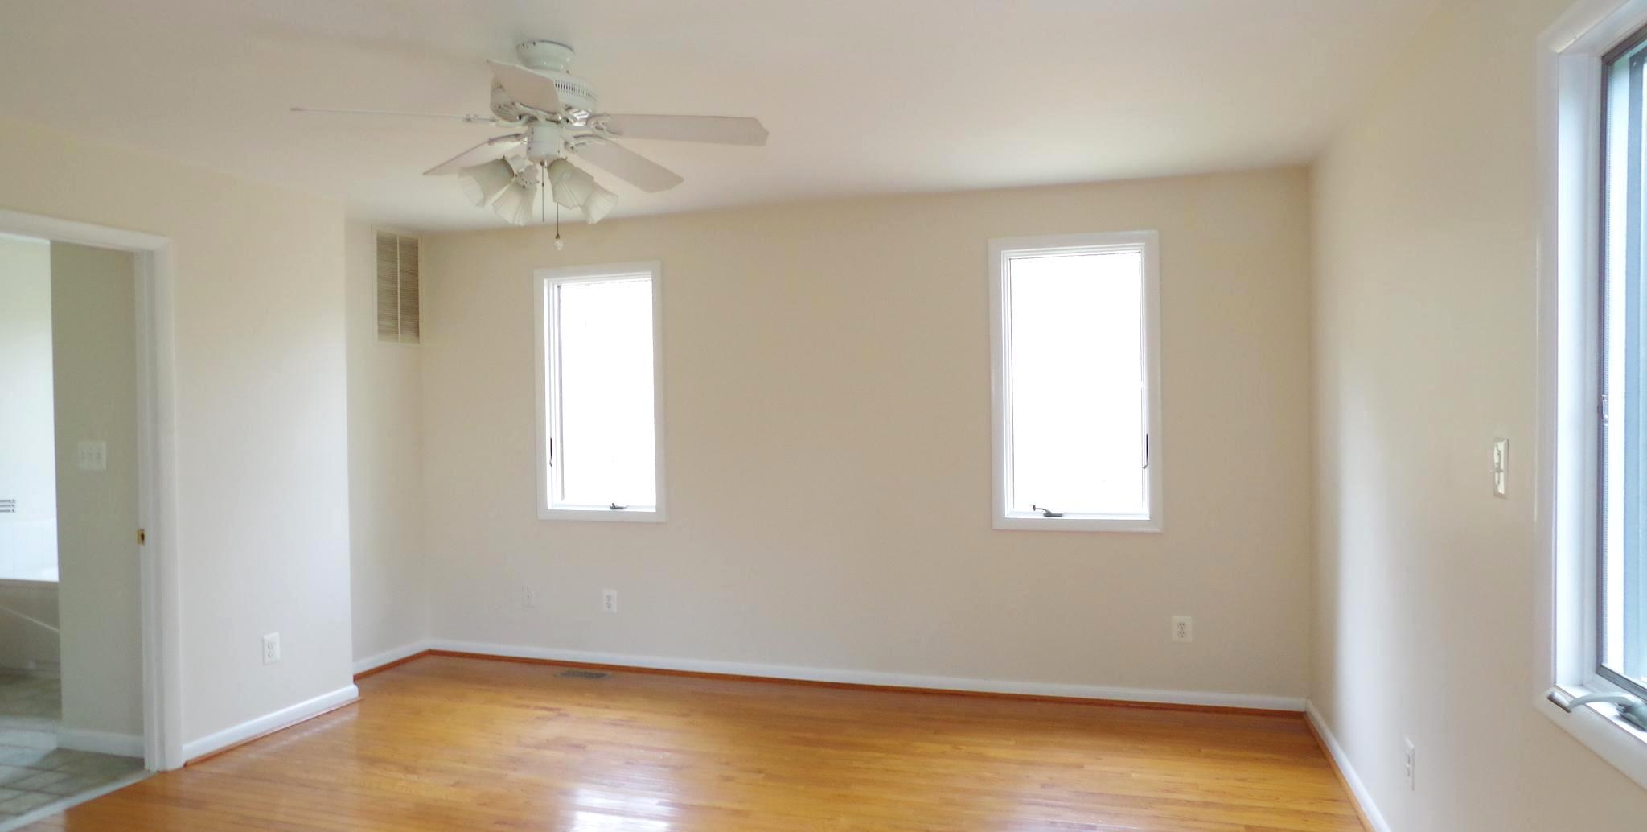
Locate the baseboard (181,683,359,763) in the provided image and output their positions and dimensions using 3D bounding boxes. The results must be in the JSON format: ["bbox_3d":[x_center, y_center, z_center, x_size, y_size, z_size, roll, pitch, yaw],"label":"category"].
[{"bbox_3d":[-2.425,1.359,4.274,0.022,0.088,0.944,-1,0,17],"label":"baseboard"}]

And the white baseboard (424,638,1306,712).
[{"bbox_3d":[-0.063,1.323,4.937,4.631,0.088,0.025,-1,0,17],"label":"white baseboard"}]

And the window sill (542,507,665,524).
[{"bbox_3d":[-1.218,0.548,5.295,0.790,0.068,0.060,-1,0,17],"label":"window sill"}]

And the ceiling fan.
[{"bbox_3d":[-0.792,-0.825,2.823,1.280,0.467,1.280,-1,0,17],"label":"ceiling fan"}]

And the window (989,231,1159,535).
[{"bbox_3d":[1.194,-0.153,4.562,0.785,1.405,0.090,-1,0,17],"label":"window"}]

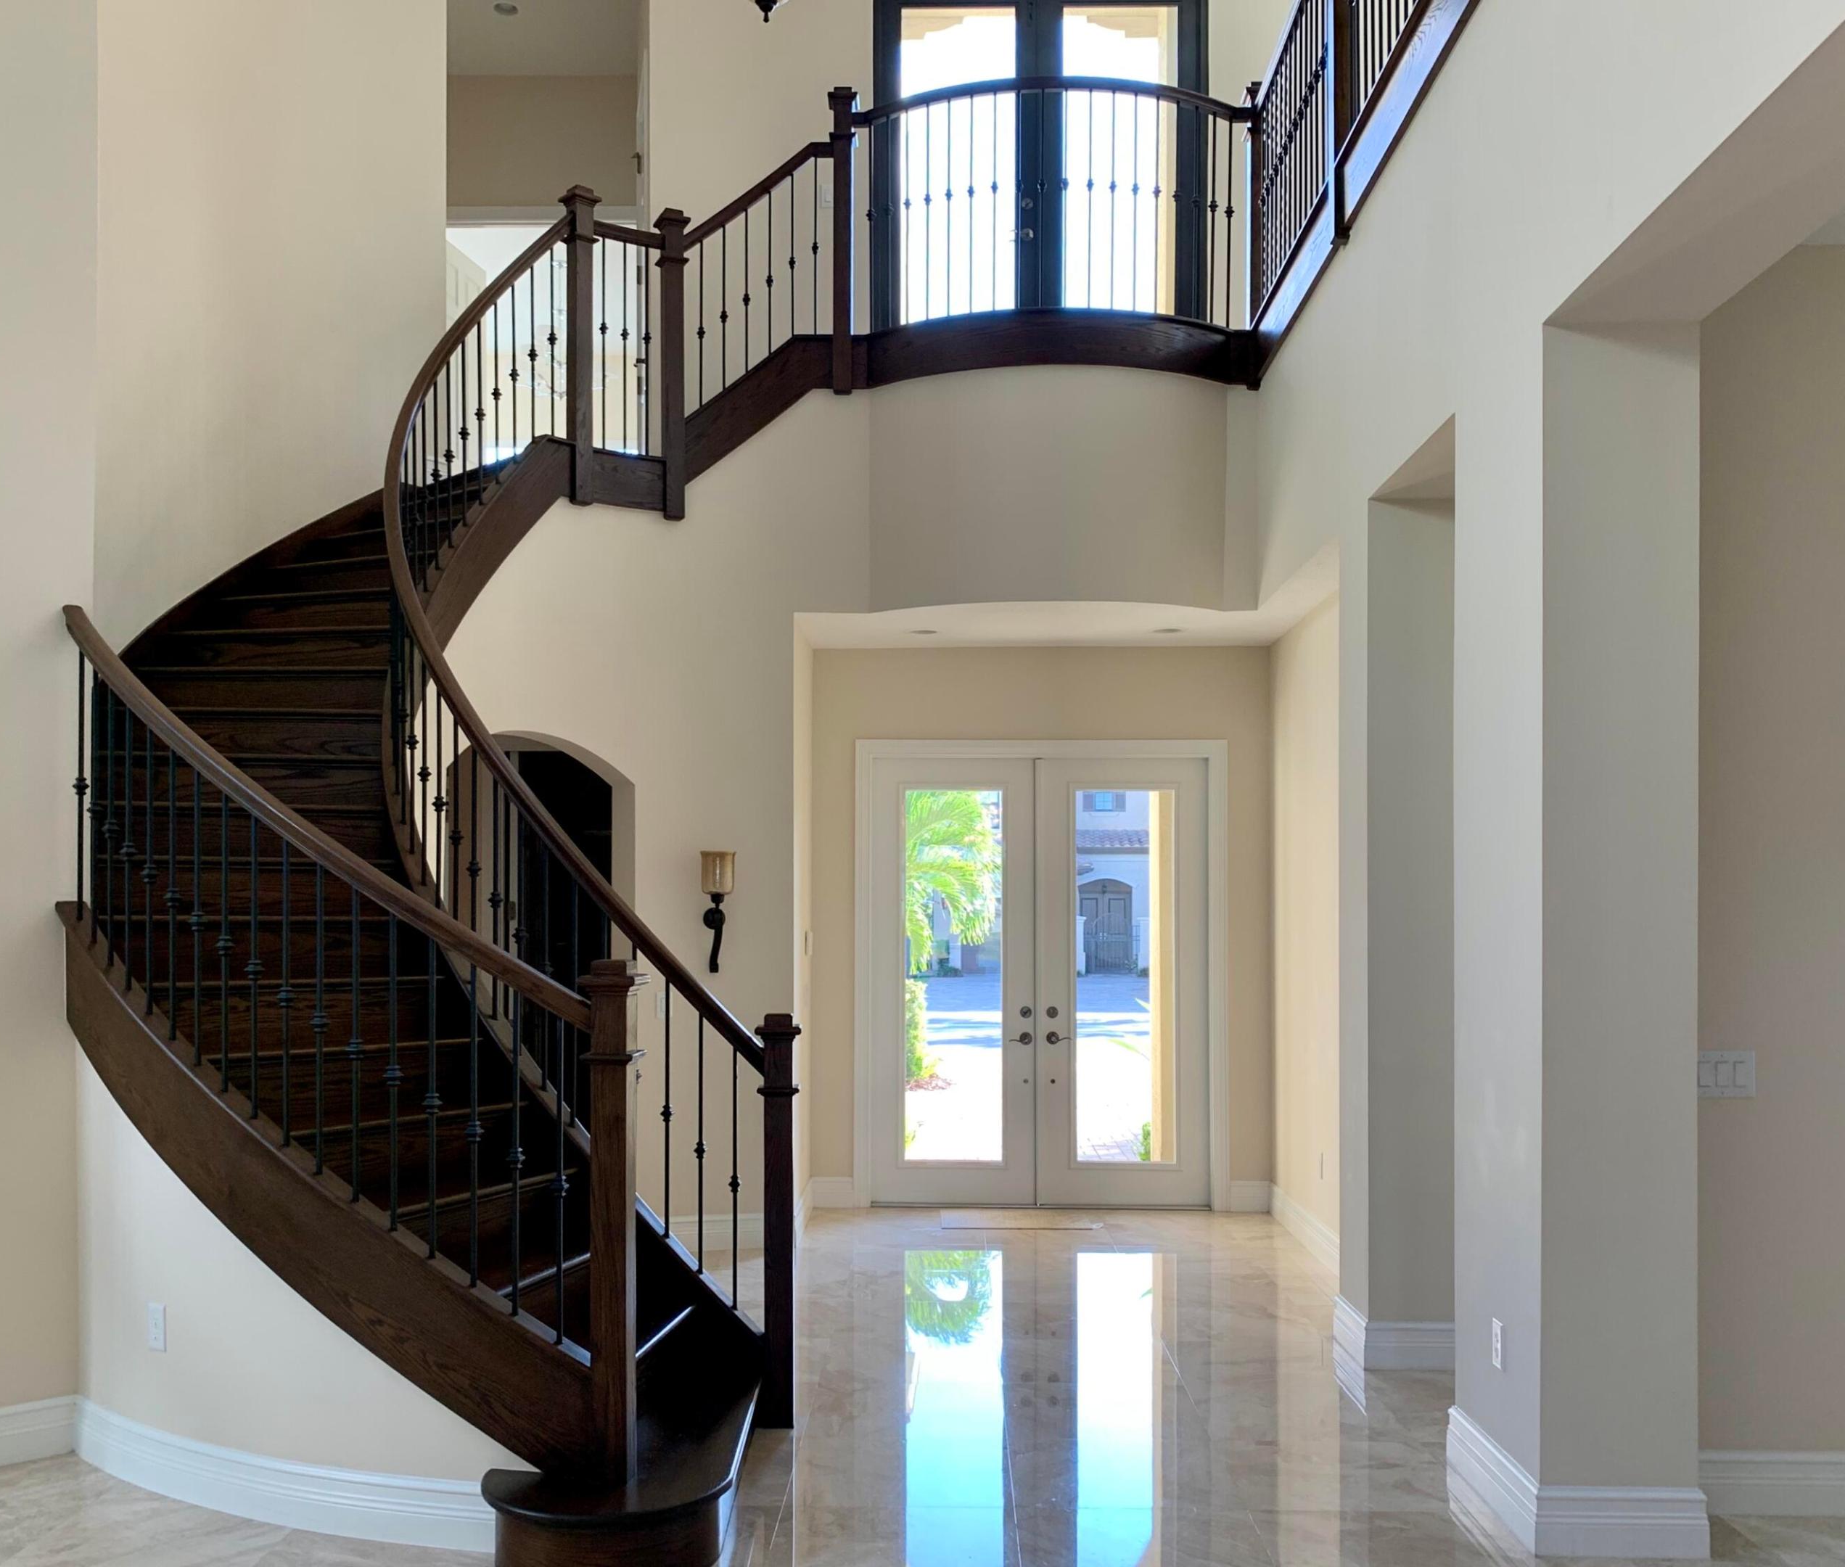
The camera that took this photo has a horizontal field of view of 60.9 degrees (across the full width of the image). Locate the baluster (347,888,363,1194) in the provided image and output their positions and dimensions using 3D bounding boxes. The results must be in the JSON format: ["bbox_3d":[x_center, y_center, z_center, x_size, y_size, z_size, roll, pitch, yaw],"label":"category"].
[{"bbox_3d":[-1.453,0.669,4.020,0.038,0.800,0.038,0,-3,6],"label":"baluster"}]

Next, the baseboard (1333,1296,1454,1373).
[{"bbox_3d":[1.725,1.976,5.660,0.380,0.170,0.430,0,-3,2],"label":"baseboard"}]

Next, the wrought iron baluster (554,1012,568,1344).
[{"bbox_3d":[-0.896,0.977,3.890,0.032,0.820,0.032,0,-3,-10],"label":"wrought iron baluster"}]

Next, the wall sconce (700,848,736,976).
[{"bbox_3d":[-0.950,0.591,7.280,0.170,0.570,0.160,0,-3,0],"label":"wall sconce"}]

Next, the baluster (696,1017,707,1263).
[{"bbox_3d":[-0.693,1.123,4.920,0.030,0.810,0.030,0,-3,-10],"label":"baluster"}]

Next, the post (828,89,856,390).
[{"bbox_3d":[-0.382,-2.594,7.500,0.135,1.460,0.135,0,-3,0],"label":"post"}]

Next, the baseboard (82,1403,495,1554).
[{"bbox_3d":[-1.779,1.834,4.177,1.662,0.170,0.154,-1,-3,27],"label":"baseboard"}]

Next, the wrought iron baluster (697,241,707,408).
[{"bbox_3d":[-1.050,-2.178,7.450,0.040,0.800,0.040,0,-3,0],"label":"wrought iron baluster"}]

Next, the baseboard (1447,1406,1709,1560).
[{"bbox_3d":[1.700,1.820,4.130,0.430,0.170,0.670,0,-3,0],"label":"baseboard"}]

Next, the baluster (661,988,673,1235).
[{"bbox_3d":[-0.810,1.032,4.960,0.030,0.800,0.030,0,-3,-10],"label":"baluster"}]

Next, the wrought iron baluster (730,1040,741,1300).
[{"bbox_3d":[-0.575,1.198,4.830,0.037,0.800,0.037,0,-3,0],"label":"wrought iron baluster"}]

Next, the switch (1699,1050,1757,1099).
[{"bbox_3d":[2.084,0.755,4.080,0.162,0.118,0.012,0,-3,2],"label":"switch"}]

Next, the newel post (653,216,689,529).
[{"bbox_3d":[-1.142,-1.908,7.150,0.140,1.430,0.140,-1,-3,12],"label":"newel post"}]

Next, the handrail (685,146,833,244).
[{"bbox_3d":[-0.781,-2.805,7.470,0.820,0.085,0.065,-36,0,-1],"label":"handrail"}]

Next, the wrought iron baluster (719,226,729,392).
[{"bbox_3d":[-0.910,-2.187,7.200,0.030,0.760,0.030,0,-3,-10],"label":"wrought iron baluster"}]

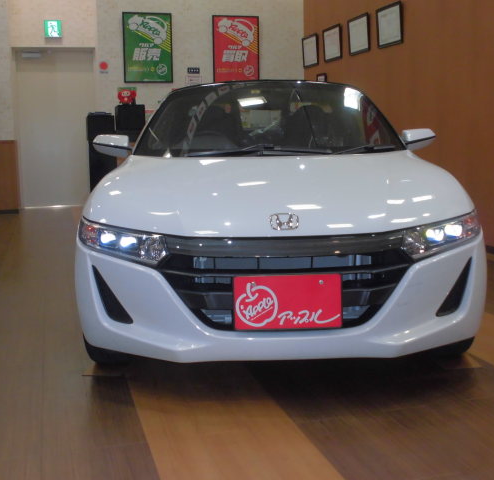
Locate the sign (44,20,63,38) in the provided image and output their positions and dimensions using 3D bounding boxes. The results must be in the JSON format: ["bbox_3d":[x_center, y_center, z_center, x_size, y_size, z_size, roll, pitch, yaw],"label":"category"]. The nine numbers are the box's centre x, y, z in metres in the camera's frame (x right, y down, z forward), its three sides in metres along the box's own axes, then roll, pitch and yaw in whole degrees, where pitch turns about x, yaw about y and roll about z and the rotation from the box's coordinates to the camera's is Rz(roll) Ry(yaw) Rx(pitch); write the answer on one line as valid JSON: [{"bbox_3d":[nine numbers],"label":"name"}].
[{"bbox_3d":[-2.346,-2.552,8.518,0.212,0.212,0.060,-3,8,-15],"label":"sign"}]

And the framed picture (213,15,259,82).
[{"bbox_3d":[-0.134,-2.477,9.165,0.613,0.865,0.030,-3,8,-15],"label":"framed picture"}]

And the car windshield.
[{"bbox_3d":[0.089,-0.588,3.364,1.250,0.360,0.650,-1,8,-1],"label":"car windshield"}]

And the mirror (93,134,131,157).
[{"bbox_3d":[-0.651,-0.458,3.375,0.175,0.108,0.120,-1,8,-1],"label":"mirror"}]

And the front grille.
[{"bbox_3d":[0.125,0.133,2.232,0.780,0.280,0.140,-1,8,-1],"label":"front grille"}]

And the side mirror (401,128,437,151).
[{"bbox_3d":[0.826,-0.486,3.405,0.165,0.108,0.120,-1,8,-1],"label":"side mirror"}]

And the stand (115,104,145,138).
[{"bbox_3d":[-1.437,-1.458,8.680,0.350,0.420,0.320,-3,8,-15],"label":"stand"}]

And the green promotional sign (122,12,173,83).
[{"bbox_3d":[-1.246,-2.420,8.860,0.613,0.865,0.030,-3,8,-15],"label":"green promotional sign"}]

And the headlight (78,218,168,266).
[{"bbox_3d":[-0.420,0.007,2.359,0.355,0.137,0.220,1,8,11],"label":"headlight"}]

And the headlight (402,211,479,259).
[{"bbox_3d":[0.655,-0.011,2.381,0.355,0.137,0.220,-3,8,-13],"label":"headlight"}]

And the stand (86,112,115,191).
[{"bbox_3d":[-1.776,-0.927,8.640,0.320,1.215,0.350,-3,8,-15],"label":"stand"}]

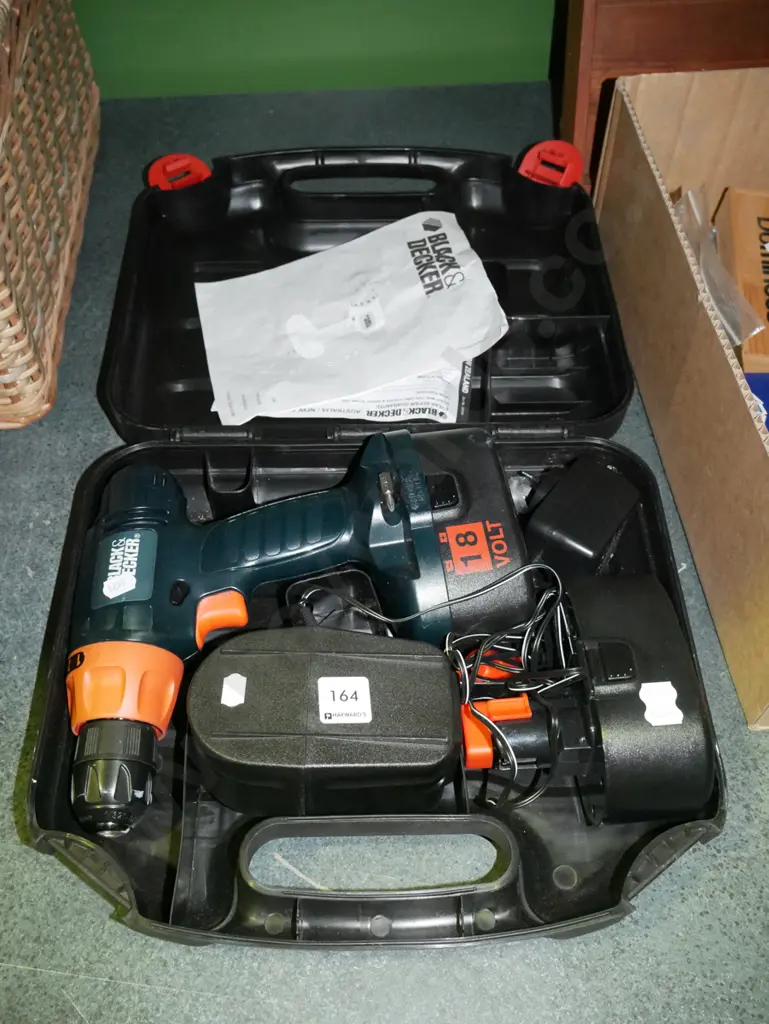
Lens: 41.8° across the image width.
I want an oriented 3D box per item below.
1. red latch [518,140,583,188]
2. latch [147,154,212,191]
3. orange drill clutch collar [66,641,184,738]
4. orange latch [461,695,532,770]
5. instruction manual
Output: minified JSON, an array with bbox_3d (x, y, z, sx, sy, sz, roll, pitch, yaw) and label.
[{"bbox_3d":[0.137,-0.278,0.805,0.049,0.010,0.037,22,81,15],"label":"red latch"},{"bbox_3d":[-0.167,-0.273,0.808,0.049,0.010,0.037,-23,63,-16],"label":"latch"},{"bbox_3d":[-0.142,0.102,0.545,0.063,0.063,0.040,-2,57,-2],"label":"orange drill clutch collar"},{"bbox_3d":[0.061,0.118,0.541,0.037,0.024,0.032,-5,55,-3],"label":"orange latch"},{"bbox_3d":[-0.029,-0.148,0.745,0.212,0.016,0.152,-17,53,1],"label":"instruction manual"}]

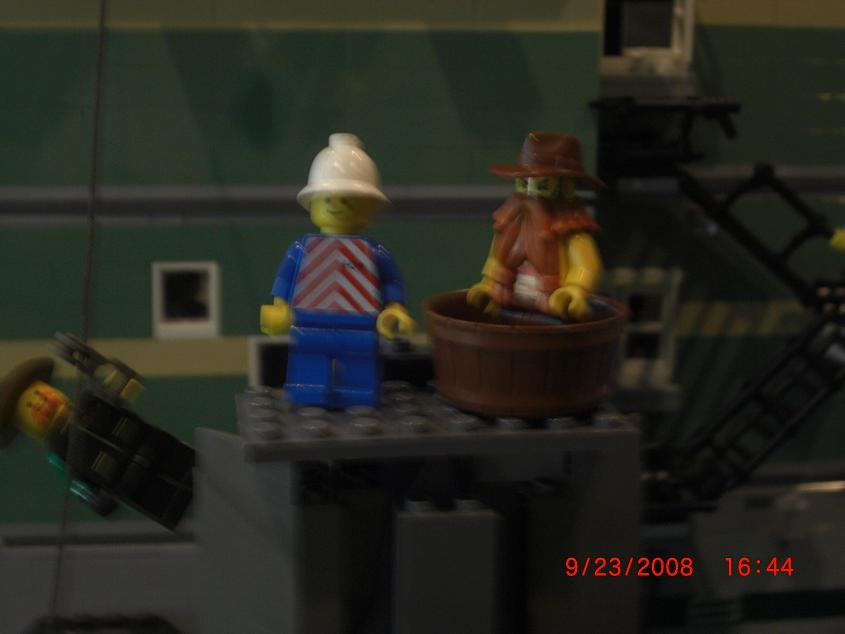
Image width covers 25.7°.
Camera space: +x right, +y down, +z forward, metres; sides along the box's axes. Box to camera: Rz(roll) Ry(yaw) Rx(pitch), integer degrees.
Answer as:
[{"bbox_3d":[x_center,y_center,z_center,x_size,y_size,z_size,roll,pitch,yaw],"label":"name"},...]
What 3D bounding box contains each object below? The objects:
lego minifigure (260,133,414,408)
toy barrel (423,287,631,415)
[{"bbox_3d":[-0.014,-0.008,0.310,0.025,0.045,0.017,1,12,5],"label":"lego minifigure"},{"bbox_3d":[0.017,0.006,0.316,0.034,0.015,0.034,0,12,0],"label":"toy barrel"}]

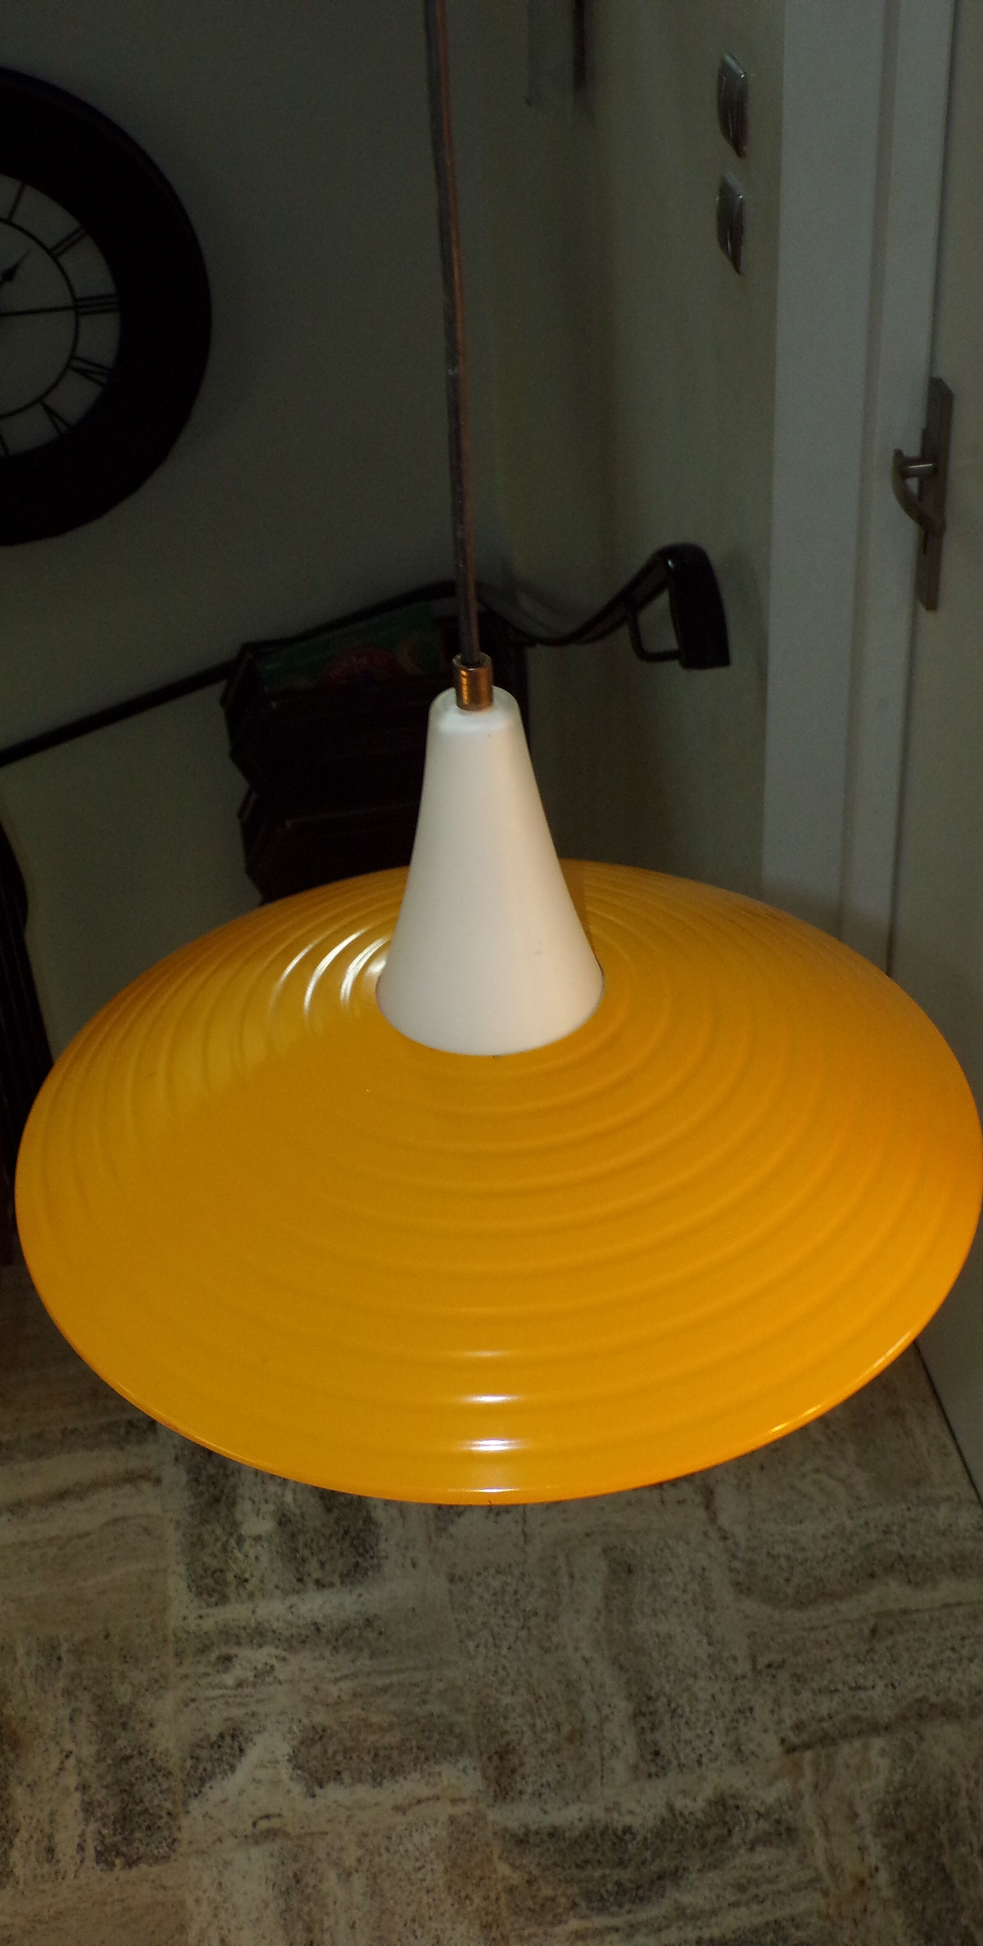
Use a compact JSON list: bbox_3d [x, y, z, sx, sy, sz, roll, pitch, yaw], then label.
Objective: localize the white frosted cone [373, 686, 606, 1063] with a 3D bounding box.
[{"bbox_3d":[-0.003,-0.044,0.745,0.084,0.120,0.084,-3,36,0],"label":"white frosted cone"}]

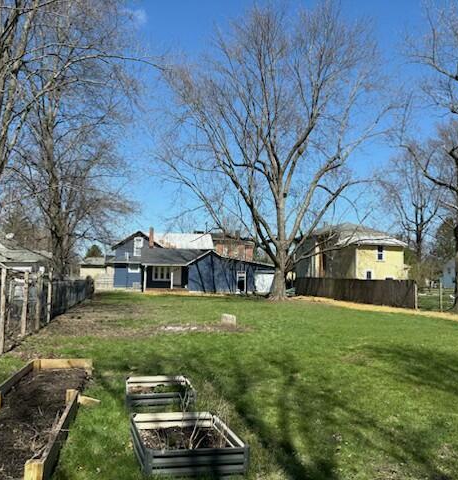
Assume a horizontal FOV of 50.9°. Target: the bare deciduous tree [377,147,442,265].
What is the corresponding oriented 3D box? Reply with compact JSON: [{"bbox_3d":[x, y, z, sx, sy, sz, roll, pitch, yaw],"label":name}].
[{"bbox_3d":[23.200,-2.950,62.000,8.000,17.500,8.000,2,-4,-12],"label":"bare deciduous tree"}]

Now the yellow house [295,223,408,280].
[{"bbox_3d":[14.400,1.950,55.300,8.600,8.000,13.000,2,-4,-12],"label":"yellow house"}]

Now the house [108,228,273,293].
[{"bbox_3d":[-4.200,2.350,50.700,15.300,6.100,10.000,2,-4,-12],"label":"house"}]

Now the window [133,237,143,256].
[{"bbox_3d":[-8.750,0.630,46.500,0.950,1.850,0.150,2,-4,-12],"label":"window"}]

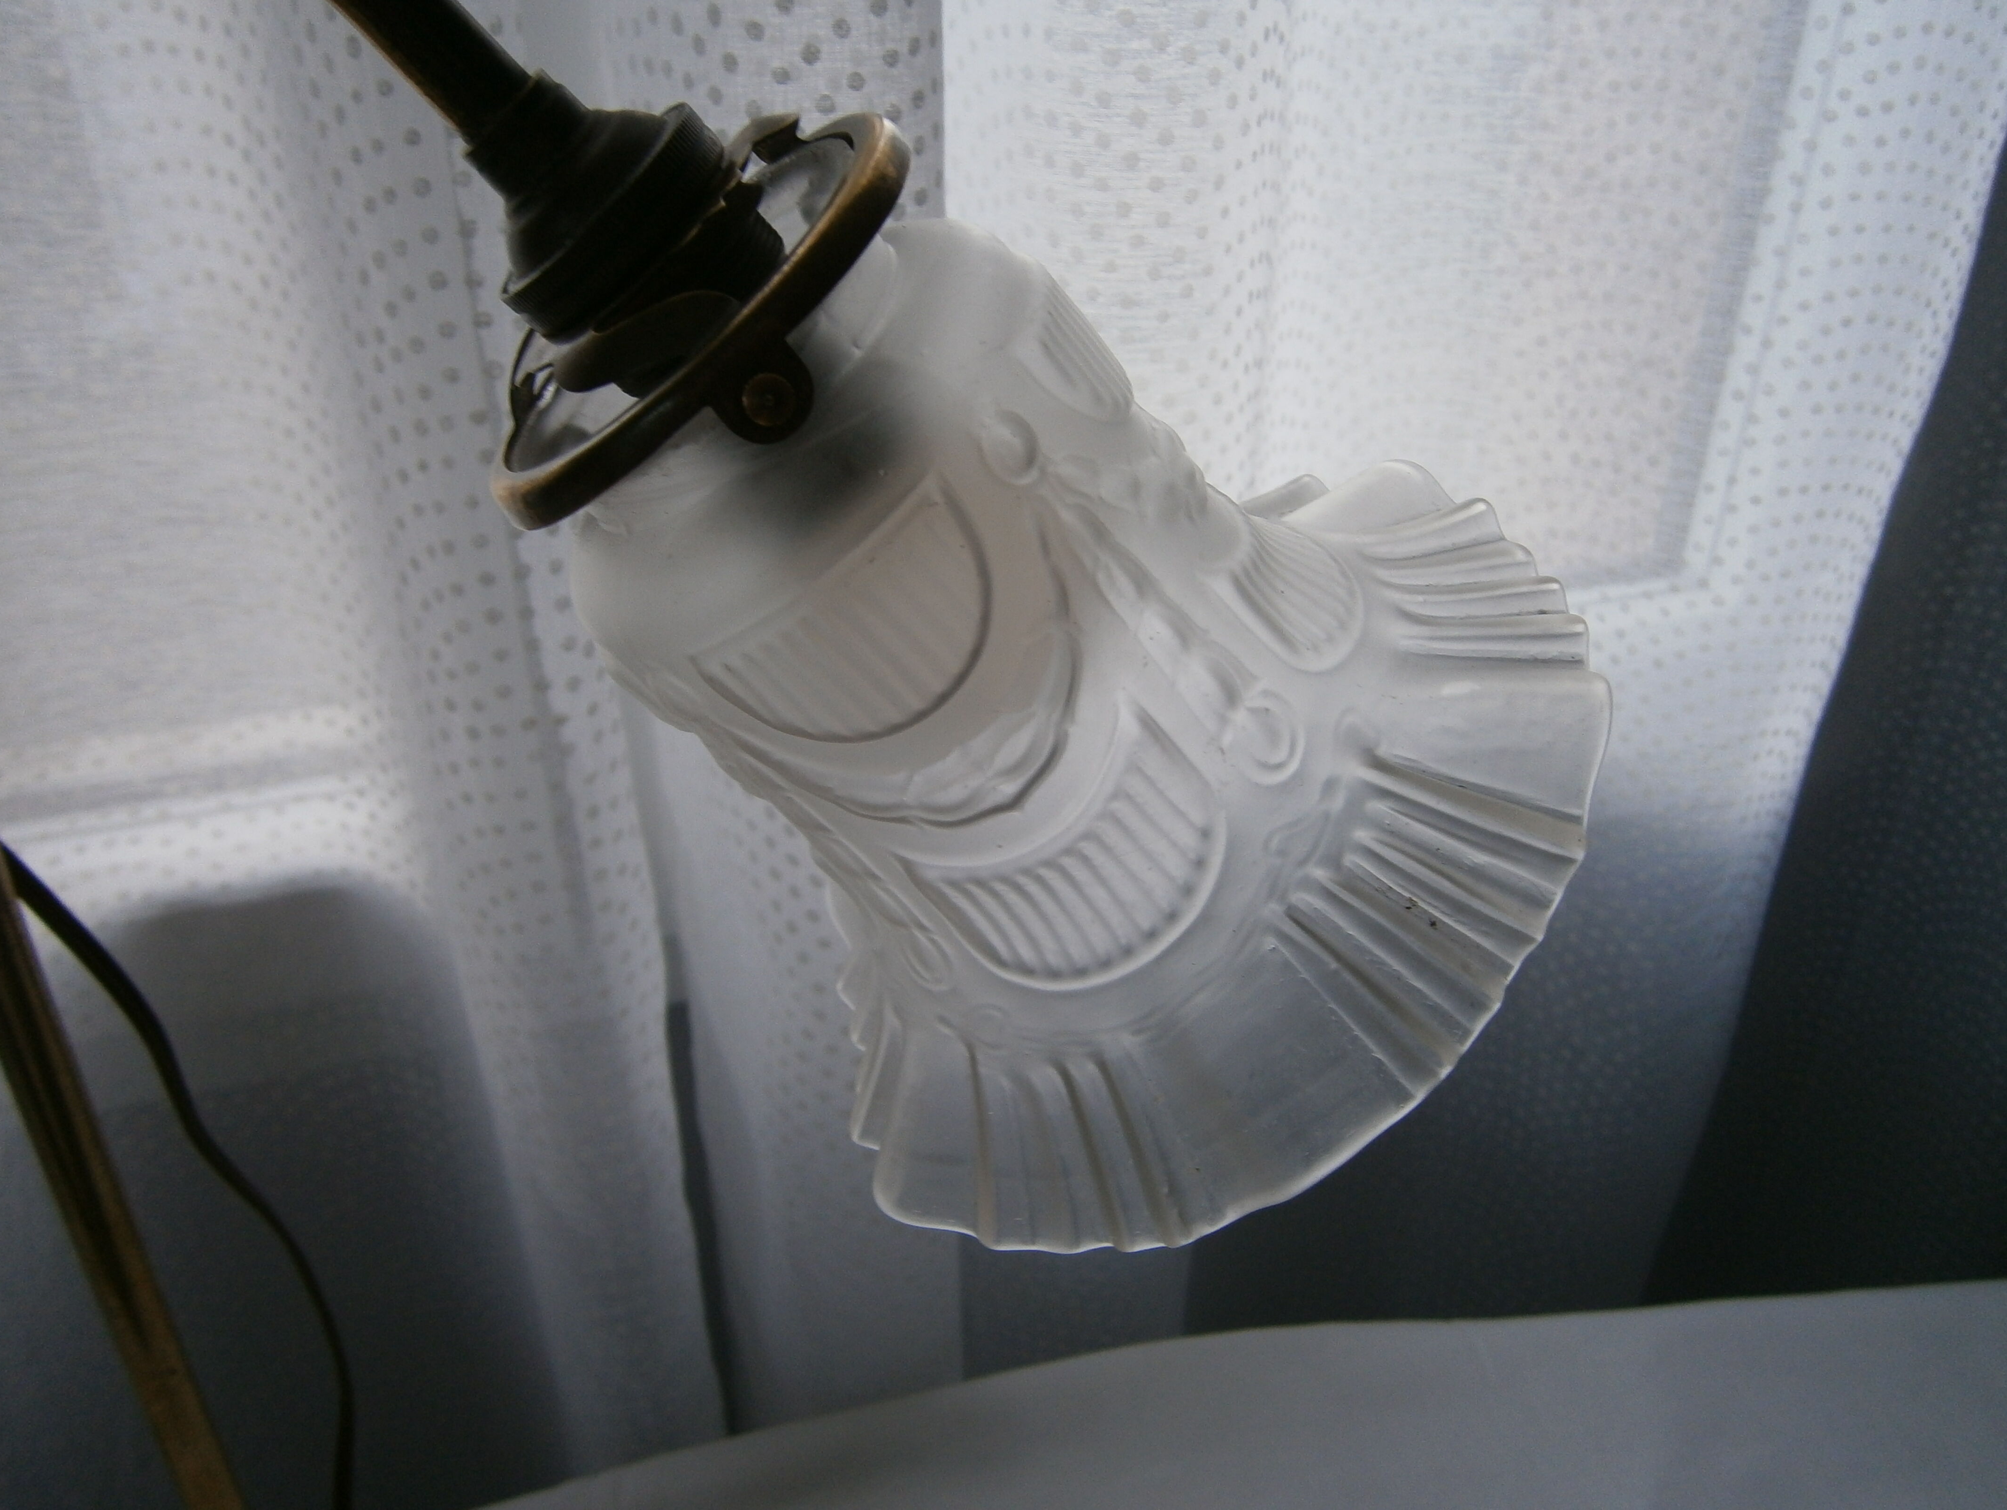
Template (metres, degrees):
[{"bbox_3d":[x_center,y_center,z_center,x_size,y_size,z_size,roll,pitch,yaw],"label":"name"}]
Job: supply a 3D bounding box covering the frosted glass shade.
[{"bbox_3d":[-0.007,-0.022,0.212,0.142,0.111,0.142,-44,31,0],"label":"frosted glass shade"}]

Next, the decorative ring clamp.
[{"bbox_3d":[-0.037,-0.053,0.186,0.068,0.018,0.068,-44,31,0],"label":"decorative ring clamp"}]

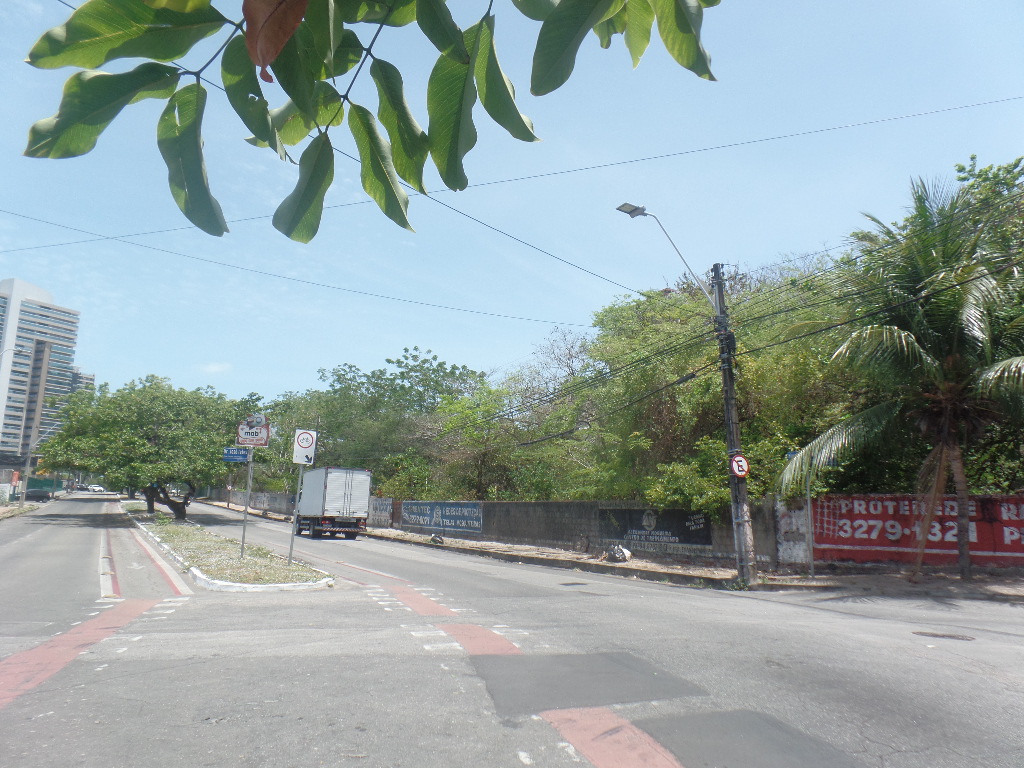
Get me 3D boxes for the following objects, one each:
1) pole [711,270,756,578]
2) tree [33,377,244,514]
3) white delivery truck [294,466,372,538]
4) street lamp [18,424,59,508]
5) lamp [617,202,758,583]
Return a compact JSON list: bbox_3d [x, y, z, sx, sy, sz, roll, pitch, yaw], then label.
[{"bbox_3d":[4.990,0.745,15.442,0.420,7.292,0.420,6,-12,-26],"label":"pole"},{"bbox_3d":[-24.497,4.282,45.010,11.963,8.929,11.365,7,-13,-32],"label":"tree"},{"bbox_3d":[-9.549,6.293,35.743,2.200,3.241,7.000,6,-12,-28],"label":"white delivery truck"},{"bbox_3d":[-43.748,7.483,63.303,2.400,7.900,0.500,7,-13,-32],"label":"street lamp"},{"bbox_3d":[3.771,0.176,14.919,3.136,8.209,0.450,6,-12,-26],"label":"lamp"}]

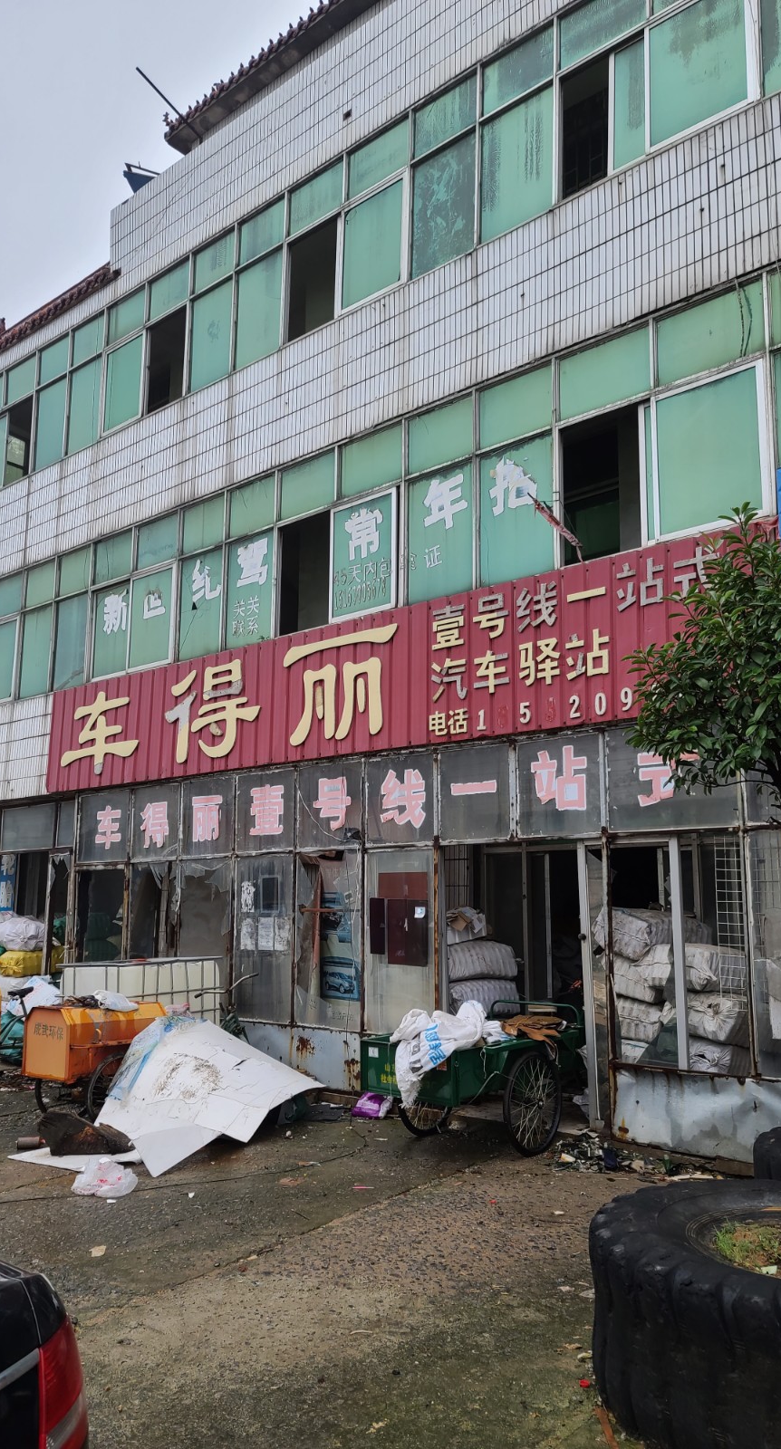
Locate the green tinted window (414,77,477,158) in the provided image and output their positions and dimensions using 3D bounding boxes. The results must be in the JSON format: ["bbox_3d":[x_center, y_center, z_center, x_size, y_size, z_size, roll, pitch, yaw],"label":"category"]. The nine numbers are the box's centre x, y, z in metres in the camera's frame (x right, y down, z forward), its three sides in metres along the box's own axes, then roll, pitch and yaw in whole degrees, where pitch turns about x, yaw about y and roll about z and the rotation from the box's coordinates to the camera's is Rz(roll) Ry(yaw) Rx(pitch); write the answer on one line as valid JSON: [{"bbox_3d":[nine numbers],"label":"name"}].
[{"bbox_3d":[0.521,-5.844,10.093,0.779,0.445,0.080,-8,-13,41],"label":"green tinted window"}]

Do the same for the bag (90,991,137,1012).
[{"bbox_3d":[-2.270,2.279,8.600,0.320,0.160,0.250,8,-13,-39],"label":"bag"}]

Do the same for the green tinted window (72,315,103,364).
[{"bbox_3d":[-3.799,-4.831,13.180,0.652,0.507,0.060,-8,-13,41],"label":"green tinted window"}]

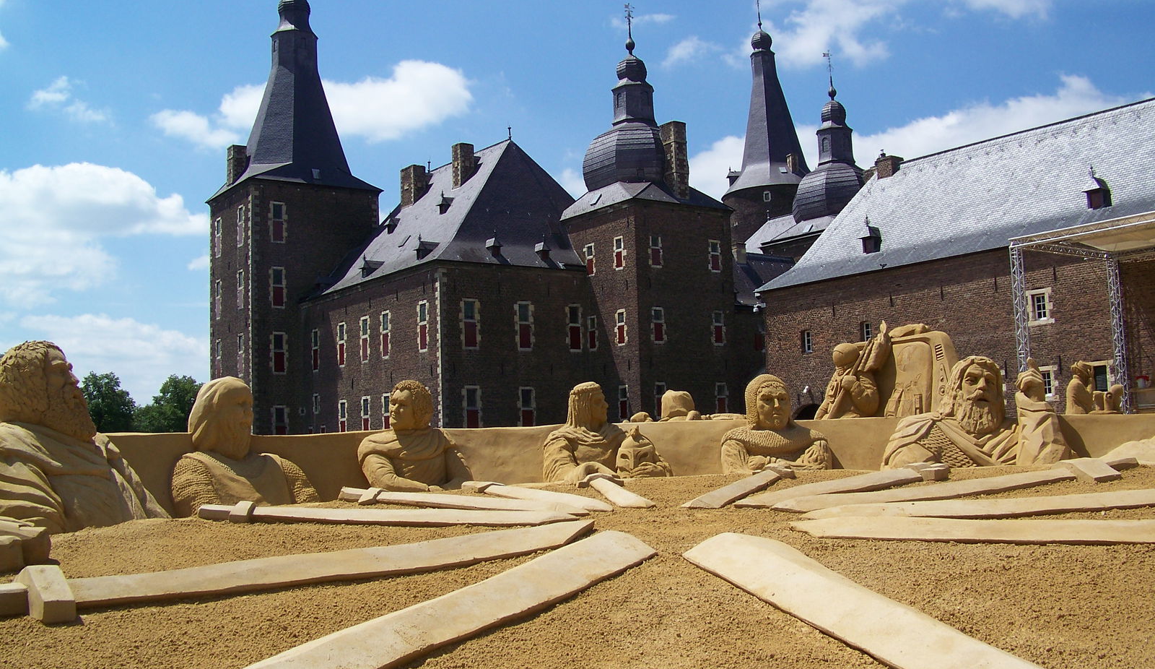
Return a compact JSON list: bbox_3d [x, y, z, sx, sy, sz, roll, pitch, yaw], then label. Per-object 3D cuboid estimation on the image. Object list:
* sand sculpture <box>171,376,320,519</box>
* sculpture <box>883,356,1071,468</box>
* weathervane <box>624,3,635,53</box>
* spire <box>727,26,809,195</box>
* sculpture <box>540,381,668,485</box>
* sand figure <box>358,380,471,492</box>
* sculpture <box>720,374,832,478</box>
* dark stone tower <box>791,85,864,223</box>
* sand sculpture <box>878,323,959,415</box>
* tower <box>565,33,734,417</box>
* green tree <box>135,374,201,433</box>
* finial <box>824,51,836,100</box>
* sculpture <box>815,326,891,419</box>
[{"bbox_3d":[-2.400,0.798,8.600,0.620,0.970,0.920,-7,-8,41],"label":"sand sculpture"},{"bbox_3d":[2.958,0.578,8.900,1.360,0.830,0.700,-4,-6,16],"label":"sculpture"},{"bbox_3d":[2.984,-17.367,68.134,0.660,2.935,0.500,1,-7,-30],"label":"weathervane"},{"bbox_3d":[15.298,-18.199,98.012,7.297,14.045,7.297,-2,-6,0],"label":"spire"},{"bbox_3d":[0.249,0.831,10.200,1.050,0.860,0.680,-1,-6,-9],"label":"sculpture"},{"bbox_3d":[-1.169,0.727,8.600,0.780,0.810,0.550,0,-6,-21],"label":"sand figure"},{"bbox_3d":[1.632,0.762,9.900,0.900,0.880,0.620,-3,-6,7],"label":"sculpture"},{"bbox_3d":[16.587,-11.586,76.945,5.774,8.800,5.774,2,-7,-35],"label":"dark stone tower"},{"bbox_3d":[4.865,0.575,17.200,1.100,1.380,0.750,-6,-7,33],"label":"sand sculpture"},{"bbox_3d":[4.015,-4.321,69.626,7.000,26.200,7.000,2,-7,-35],"label":"tower"},{"bbox_3d":[-33.917,8.151,100.000,6.300,9.600,6.300,-2,-6,0],"label":"green tree"},{"bbox_3d":[16.306,-16.801,77.506,0.750,3.175,0.520,1,-7,-30],"label":"finial"},{"bbox_3d":[3.876,0.568,17.000,0.750,1.360,0.850,4,-8,-43],"label":"sculpture"}]

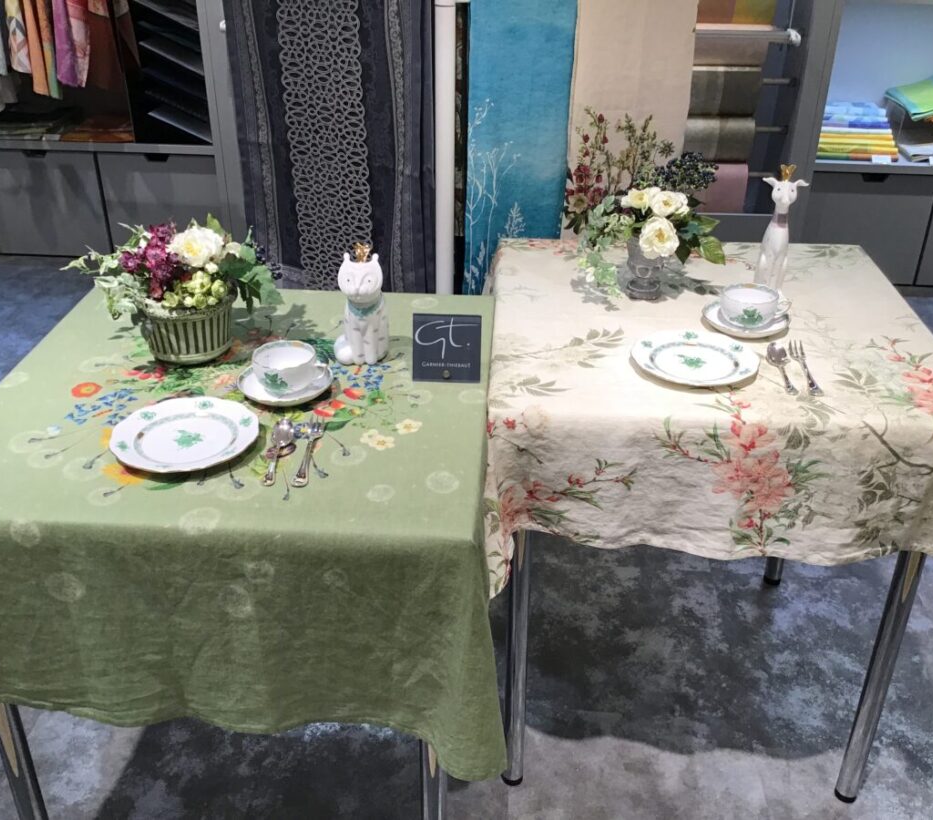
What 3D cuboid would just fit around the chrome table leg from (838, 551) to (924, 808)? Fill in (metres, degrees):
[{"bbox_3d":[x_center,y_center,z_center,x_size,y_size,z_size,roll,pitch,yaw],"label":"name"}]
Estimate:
[{"bbox_3d":[0.668,0.347,1.536,0.041,0.742,0.041,2,28,3],"label":"chrome table leg"}]

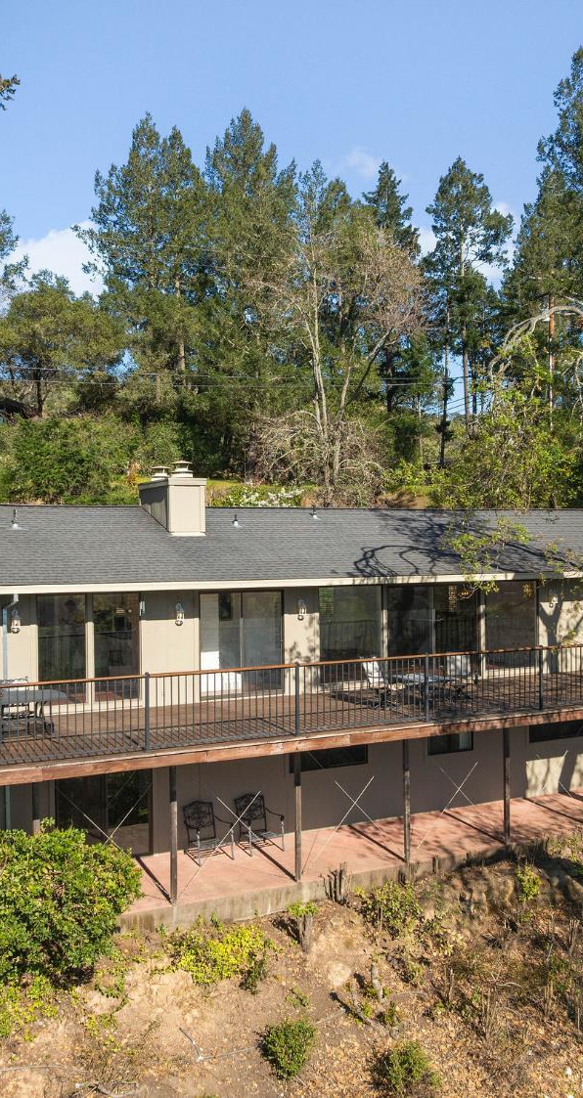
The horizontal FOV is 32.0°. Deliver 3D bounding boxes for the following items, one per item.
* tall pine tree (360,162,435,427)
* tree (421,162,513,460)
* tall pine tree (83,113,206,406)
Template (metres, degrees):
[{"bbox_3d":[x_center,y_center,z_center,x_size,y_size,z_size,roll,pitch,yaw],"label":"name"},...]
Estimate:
[{"bbox_3d":[5.632,-13.460,54.000,3.900,14.190,4.000,0,1,0],"label":"tall pine tree"},{"bbox_3d":[8.654,-11.871,50.000,4.160,14.780,4.200,0,1,0],"label":"tree"},{"bbox_3d":[-7.332,-14.294,51.000,5.910,15.190,5.800,0,1,0],"label":"tall pine tree"}]

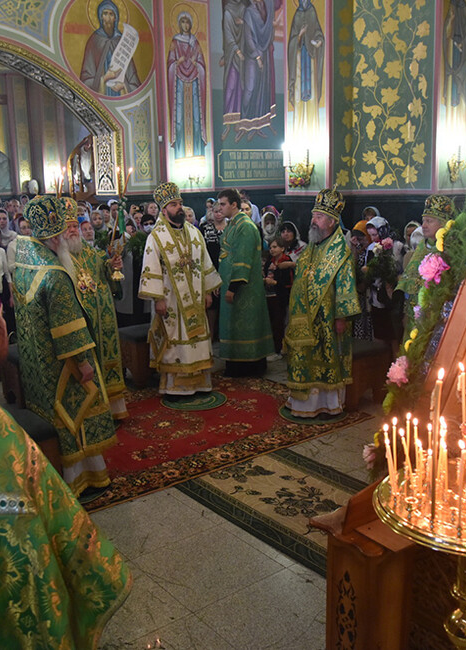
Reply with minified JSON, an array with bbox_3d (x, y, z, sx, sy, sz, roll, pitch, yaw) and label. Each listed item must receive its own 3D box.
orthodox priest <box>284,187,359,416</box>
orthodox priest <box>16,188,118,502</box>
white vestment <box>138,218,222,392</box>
[{"bbox_3d":[0.726,-0.177,5.404,0.490,1.875,0.680,-11,15,-40],"label":"orthodox priest"},{"bbox_3d":[-1.084,0.149,4.071,0.540,1.861,0.660,-10,14,-35],"label":"orthodox priest"},{"bbox_3d":[-0.495,-0.183,6.073,0.770,1.633,0.460,-9,14,-34],"label":"white vestment"}]

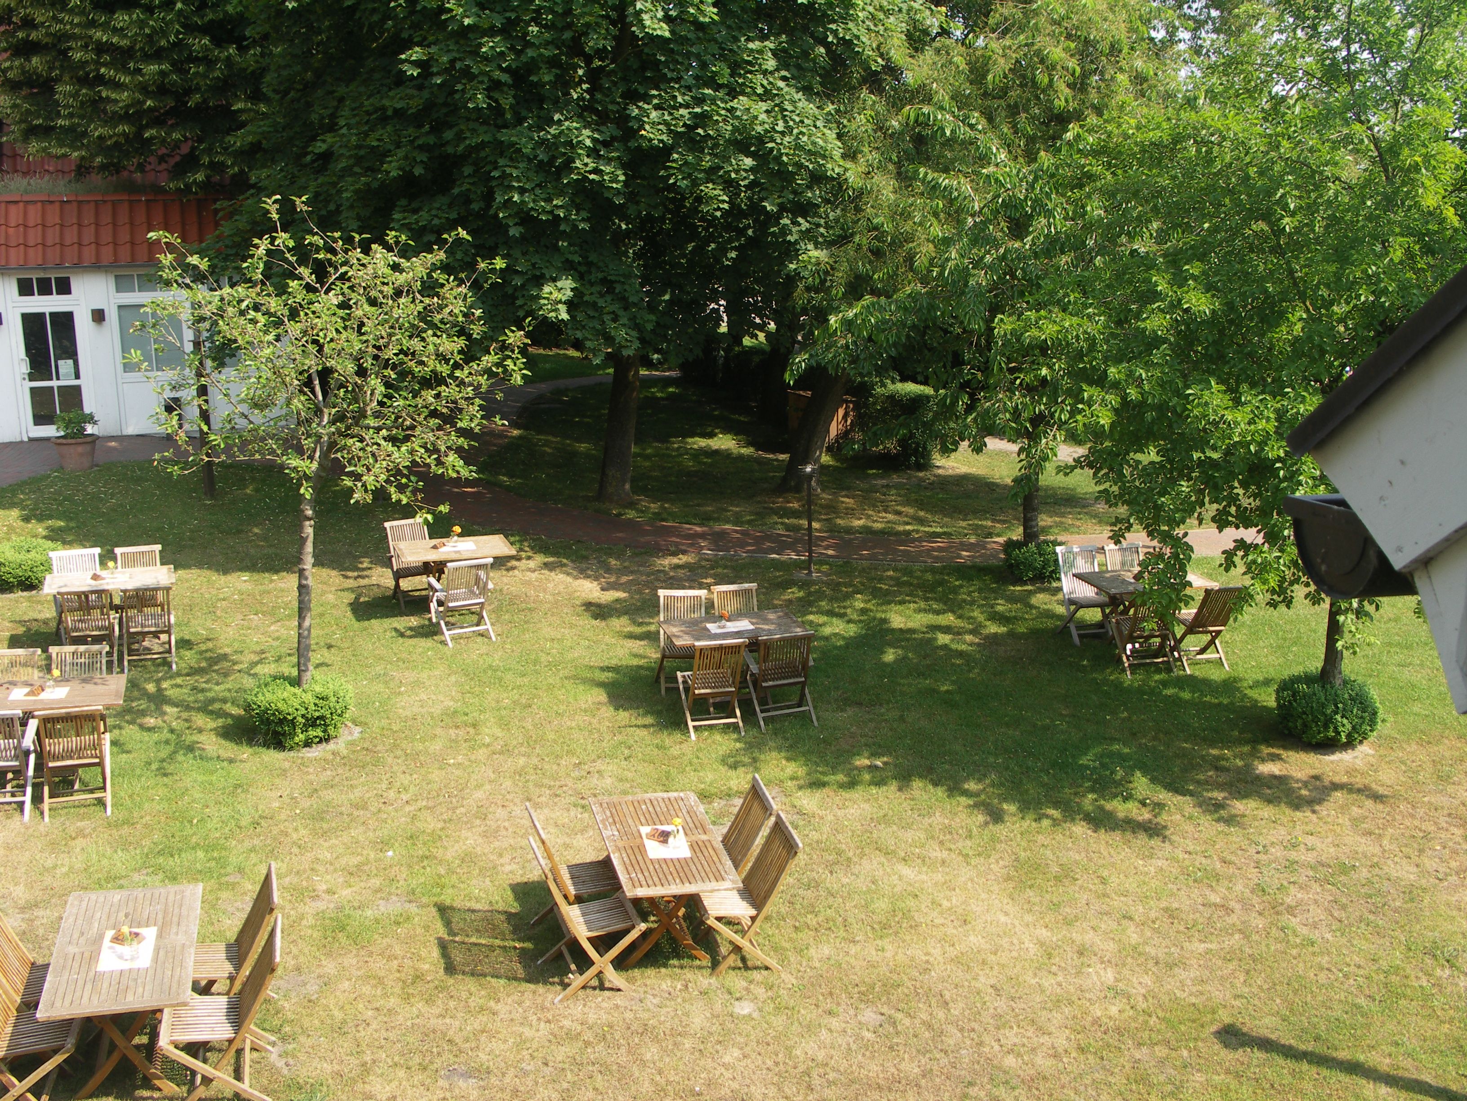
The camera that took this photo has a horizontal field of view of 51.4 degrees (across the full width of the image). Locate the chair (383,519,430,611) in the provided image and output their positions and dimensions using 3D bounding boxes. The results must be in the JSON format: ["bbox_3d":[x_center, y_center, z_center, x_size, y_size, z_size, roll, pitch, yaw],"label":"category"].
[{"bbox_3d":[-3.392,0.156,16.321,0.525,0.875,0.604,-7,18,-28],"label":"chair"}]

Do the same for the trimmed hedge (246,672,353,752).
[{"bbox_3d":[-3.842,1.327,13.357,0.920,0.500,0.900,-4,16,-16],"label":"trimmed hedge"}]

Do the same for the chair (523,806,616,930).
[{"bbox_3d":[-1.004,2.108,9.887,0.604,0.875,0.495,-5,18,-21],"label":"chair"}]

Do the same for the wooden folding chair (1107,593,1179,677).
[{"bbox_3d":[4.092,0.754,15.070,0.485,0.875,0.604,-1,17,-11],"label":"wooden folding chair"}]

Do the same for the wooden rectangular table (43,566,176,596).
[{"bbox_3d":[-6.292,0.642,15.500,1.210,0.745,0.700,-5,17,-21],"label":"wooden rectangular table"}]

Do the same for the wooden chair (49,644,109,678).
[{"bbox_3d":[-5.299,1.290,12.298,0.476,0.888,0.604,-1,17,-10],"label":"wooden chair"}]

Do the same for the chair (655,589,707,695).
[{"bbox_3d":[-0.456,0.868,14.038,0.476,0.888,0.604,0,17,-6],"label":"chair"}]

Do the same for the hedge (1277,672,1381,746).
[{"bbox_3d":[5.242,1.314,13.335,0.870,0.480,0.870,8,17,22],"label":"hedge"}]

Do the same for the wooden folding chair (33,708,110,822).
[{"bbox_3d":[-4.984,1.521,11.568,0.476,0.888,0.604,-4,18,-18],"label":"wooden folding chair"}]

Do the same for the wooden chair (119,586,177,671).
[{"bbox_3d":[-5.800,0.706,15.187,0.476,0.888,0.604,-3,17,-15],"label":"wooden chair"}]

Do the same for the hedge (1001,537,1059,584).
[{"bbox_3d":[3.535,0.076,18.094,0.730,0.490,0.730,2,17,0],"label":"hedge"}]

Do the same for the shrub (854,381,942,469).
[{"bbox_3d":[2.670,-2.045,24.444,1.350,1.200,1.200,1,16,0],"label":"shrub"}]

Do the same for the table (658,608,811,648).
[{"bbox_3d":[-0.014,1.038,13.912,1.220,0.732,0.693,-3,17,-17],"label":"table"}]

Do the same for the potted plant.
[{"bbox_3d":[-9.476,-1.595,22.007,0.660,0.840,0.660,2,17,0],"label":"potted plant"}]

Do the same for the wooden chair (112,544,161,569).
[{"bbox_3d":[-6.186,0.468,15.933,0.476,0.888,0.604,-4,18,-18],"label":"wooden chair"}]

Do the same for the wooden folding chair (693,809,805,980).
[{"bbox_3d":[0.049,2.190,9.717,0.604,0.875,0.495,-2,17,-14],"label":"wooden folding chair"}]

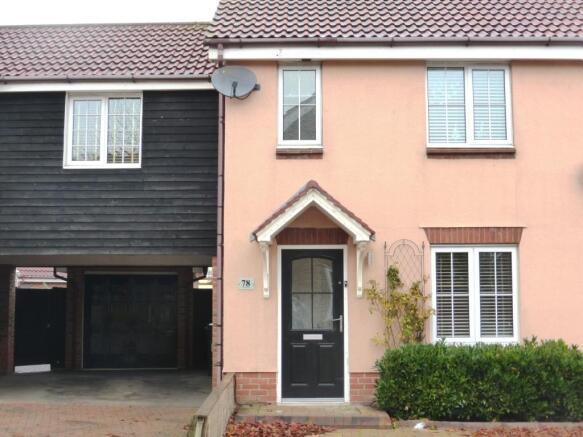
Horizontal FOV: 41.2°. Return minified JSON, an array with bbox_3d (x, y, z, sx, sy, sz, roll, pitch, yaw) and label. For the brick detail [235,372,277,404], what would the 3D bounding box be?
[{"bbox_3d":[-0.473,2.252,10.306,0.563,0.424,0.100,0,-5,0],"label":"brick detail"}]

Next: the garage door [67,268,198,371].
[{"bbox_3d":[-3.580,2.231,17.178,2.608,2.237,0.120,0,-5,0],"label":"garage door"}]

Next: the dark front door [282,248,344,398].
[{"bbox_3d":[0.288,1.411,10.439,0.845,2.010,0.090,0,-5,0],"label":"dark front door"}]

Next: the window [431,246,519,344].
[{"bbox_3d":[2.465,1.046,10.468,1.177,1.345,0.100,0,-5,0],"label":"window"}]

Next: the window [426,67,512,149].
[{"bbox_3d":[2.449,-1.553,10.709,1.183,1.177,0.100,0,-5,0],"label":"window"}]

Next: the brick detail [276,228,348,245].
[{"bbox_3d":[0.286,0.251,10.492,0.964,0.223,0.100,0,-5,0],"label":"brick detail"}]

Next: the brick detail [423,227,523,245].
[{"bbox_3d":[2.438,0.237,10.488,1.347,0.236,0.110,0,-5,0],"label":"brick detail"}]

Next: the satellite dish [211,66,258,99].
[{"bbox_3d":[-0.749,-1.770,10.367,0.631,0.429,0.380,1,-5,-6],"label":"satellite dish"}]

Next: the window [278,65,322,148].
[{"bbox_3d":[0.120,-1.546,10.708,0.612,1.177,0.100,0,-5,0],"label":"window"}]

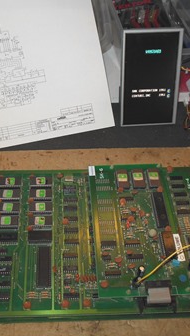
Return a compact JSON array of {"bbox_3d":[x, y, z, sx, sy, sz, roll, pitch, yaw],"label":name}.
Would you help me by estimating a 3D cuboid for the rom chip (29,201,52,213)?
[{"bbox_3d":[-0.080,0.057,0.470,0.032,0.006,0.015,-1,54,-2],"label":"rom chip"}]

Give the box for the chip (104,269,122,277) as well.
[{"bbox_3d":[0.022,0.133,0.404,0.019,0.005,0.008,-1,55,-3],"label":"chip"}]

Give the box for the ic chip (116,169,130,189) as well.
[{"bbox_3d":[0.041,0.017,0.485,0.015,0.008,0.032,-1,55,-3],"label":"ic chip"}]

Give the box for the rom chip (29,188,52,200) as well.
[{"bbox_3d":[-0.079,0.040,0.479,0.032,0.005,0.015,0,54,-5],"label":"rom chip"}]

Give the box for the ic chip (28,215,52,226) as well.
[{"bbox_3d":[-0.077,0.075,0.457,0.032,0.006,0.015,-1,54,-2],"label":"ic chip"}]

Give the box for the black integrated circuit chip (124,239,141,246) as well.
[{"bbox_3d":[0.050,0.100,0.428,0.019,0.004,0.008,0,54,-5],"label":"black integrated circuit chip"}]

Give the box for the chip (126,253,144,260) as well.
[{"bbox_3d":[0.052,0.115,0.417,0.021,0.004,0.008,0,54,-5],"label":"chip"}]

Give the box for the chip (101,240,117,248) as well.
[{"bbox_3d":[0.018,0.100,0.428,0.019,0.004,0.007,-1,54,-2],"label":"chip"}]

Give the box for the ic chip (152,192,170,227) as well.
[{"bbox_3d":[0.087,0.057,0.436,0.015,0.006,0.052,-1,55,-3],"label":"ic chip"}]

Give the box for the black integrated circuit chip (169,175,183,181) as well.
[{"bbox_3d":[0.127,0.017,0.506,0.019,0.005,0.008,-1,55,-3],"label":"black integrated circuit chip"}]

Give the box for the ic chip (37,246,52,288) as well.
[{"bbox_3d":[-0.065,0.128,0.418,0.015,0.007,0.052,-1,55,-3],"label":"ic chip"}]

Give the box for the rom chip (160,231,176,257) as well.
[{"bbox_3d":[0.097,0.101,0.427,0.015,0.006,0.035,0,54,-5],"label":"rom chip"}]

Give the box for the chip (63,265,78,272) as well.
[{"bbox_3d":[-0.031,0.132,0.421,0.019,0.004,0.008,0,54,-5],"label":"chip"}]

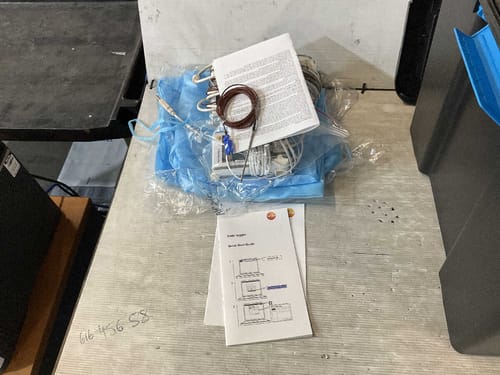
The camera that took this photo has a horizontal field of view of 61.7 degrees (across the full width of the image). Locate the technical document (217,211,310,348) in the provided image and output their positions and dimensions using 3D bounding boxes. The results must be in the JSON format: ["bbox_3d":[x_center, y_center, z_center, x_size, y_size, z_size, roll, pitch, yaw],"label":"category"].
[{"bbox_3d":[0.016,0.124,0.624,0.115,0.007,0.210,-6,51,-2],"label":"technical document"}]

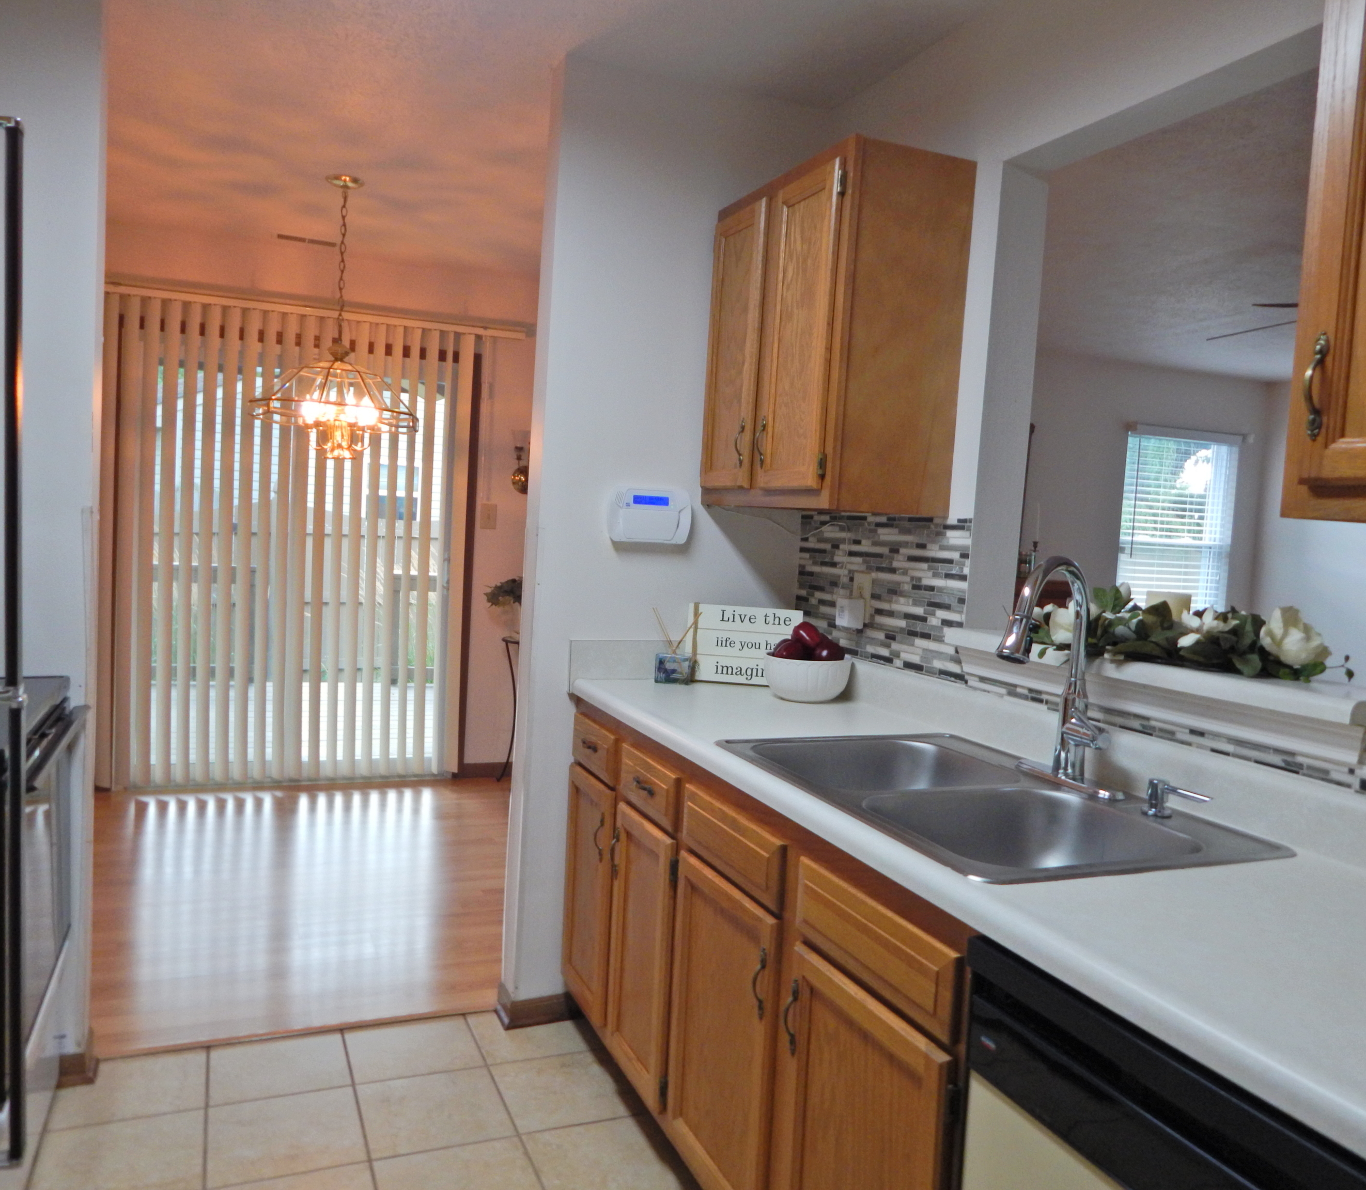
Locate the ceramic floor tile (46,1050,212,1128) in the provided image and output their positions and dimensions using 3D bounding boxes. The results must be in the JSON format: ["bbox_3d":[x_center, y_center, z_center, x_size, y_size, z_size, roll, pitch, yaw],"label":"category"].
[{"bbox_3d":[-1.216,1.096,2.242,0.300,0.010,0.265,2,4,-24],"label":"ceramic floor tile"}]

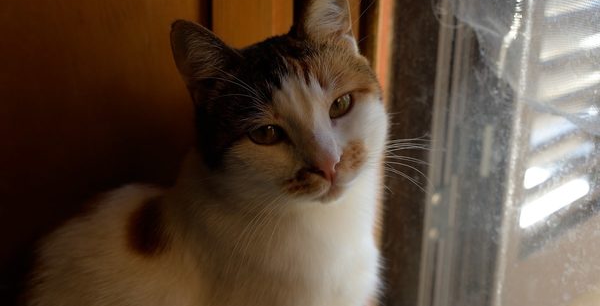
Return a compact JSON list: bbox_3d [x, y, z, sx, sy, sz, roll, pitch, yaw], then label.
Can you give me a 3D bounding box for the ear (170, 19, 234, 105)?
[{"bbox_3d":[-0.057,-0.054,0.498,0.033,0.045,0.020,-38,2,21],"label":"ear"}]

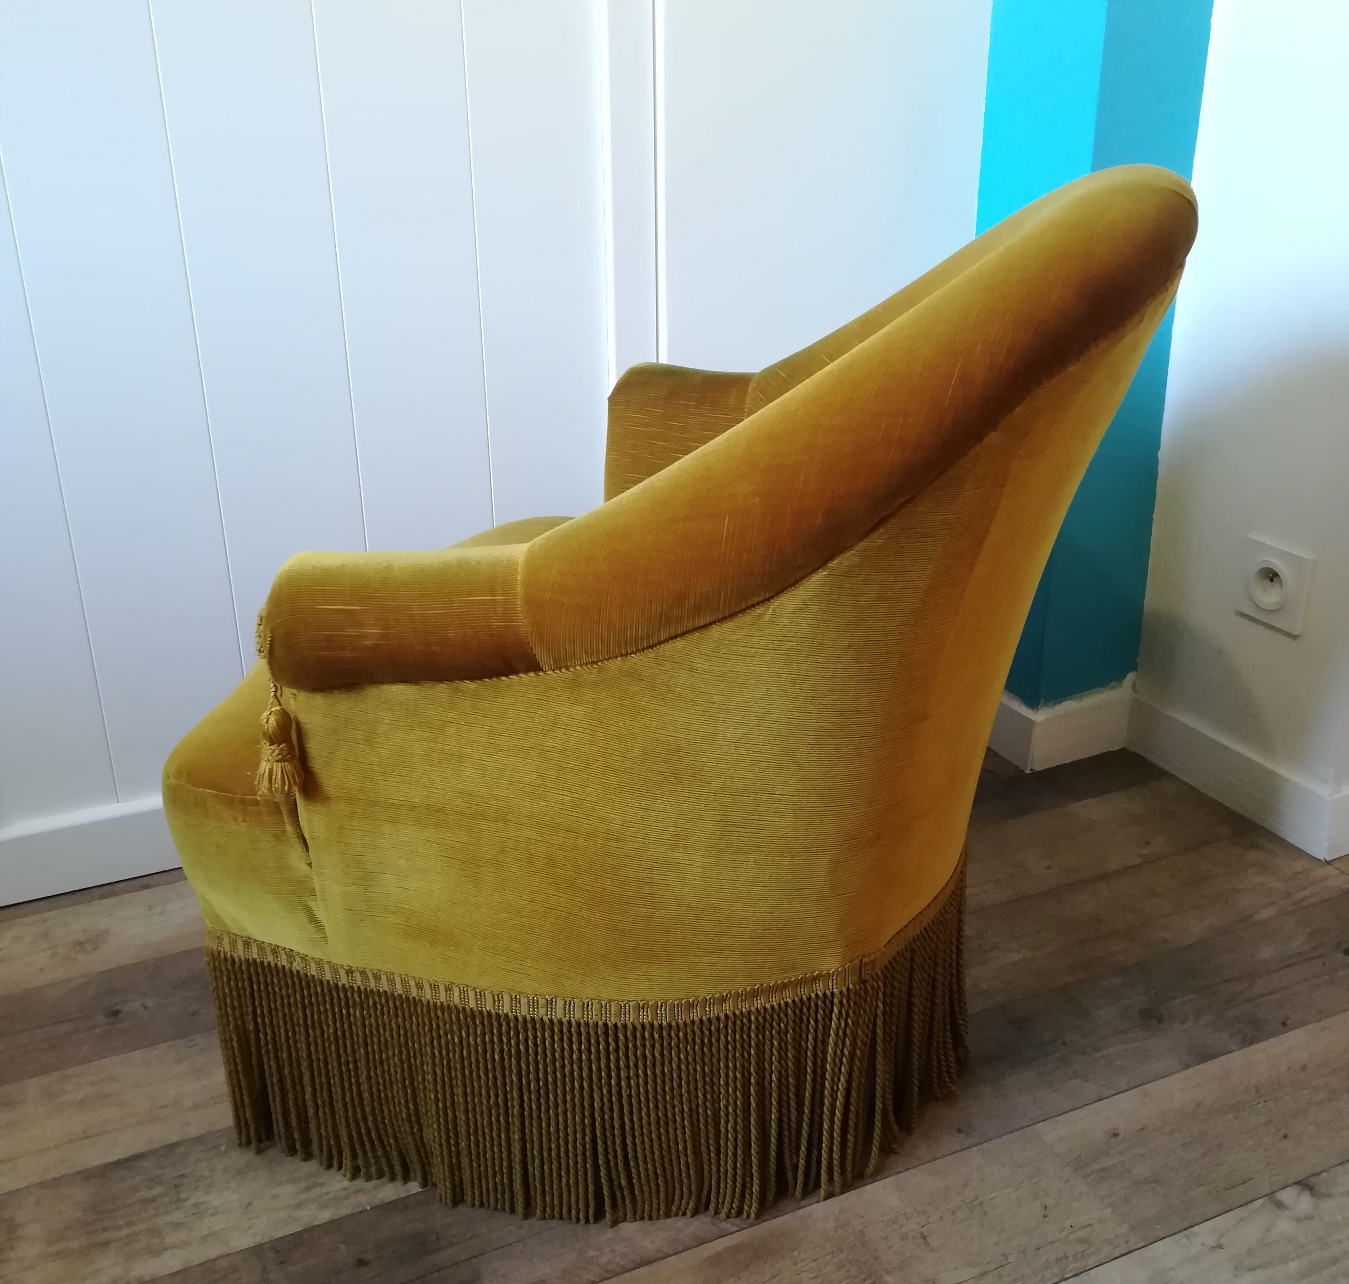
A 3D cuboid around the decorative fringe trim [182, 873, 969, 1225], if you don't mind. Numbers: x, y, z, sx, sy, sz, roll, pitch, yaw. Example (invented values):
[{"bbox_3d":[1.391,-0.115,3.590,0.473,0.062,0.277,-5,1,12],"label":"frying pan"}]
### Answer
[{"bbox_3d":[-0.019,0.214,1.173,0.565,0.195,0.560,6,23,15],"label":"decorative fringe trim"}]

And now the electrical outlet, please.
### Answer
[{"bbox_3d":[0.618,-0.058,1.390,0.011,0.081,0.081,-10,24,-22],"label":"electrical outlet"}]

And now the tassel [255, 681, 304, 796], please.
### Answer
[{"bbox_3d":[-0.253,0.062,0.867,0.031,0.077,0.031,6,23,15],"label":"tassel"}]

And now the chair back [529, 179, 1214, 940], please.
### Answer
[{"bbox_3d":[0.161,-0.089,0.989,0.380,0.492,0.640,6,23,15],"label":"chair back"}]

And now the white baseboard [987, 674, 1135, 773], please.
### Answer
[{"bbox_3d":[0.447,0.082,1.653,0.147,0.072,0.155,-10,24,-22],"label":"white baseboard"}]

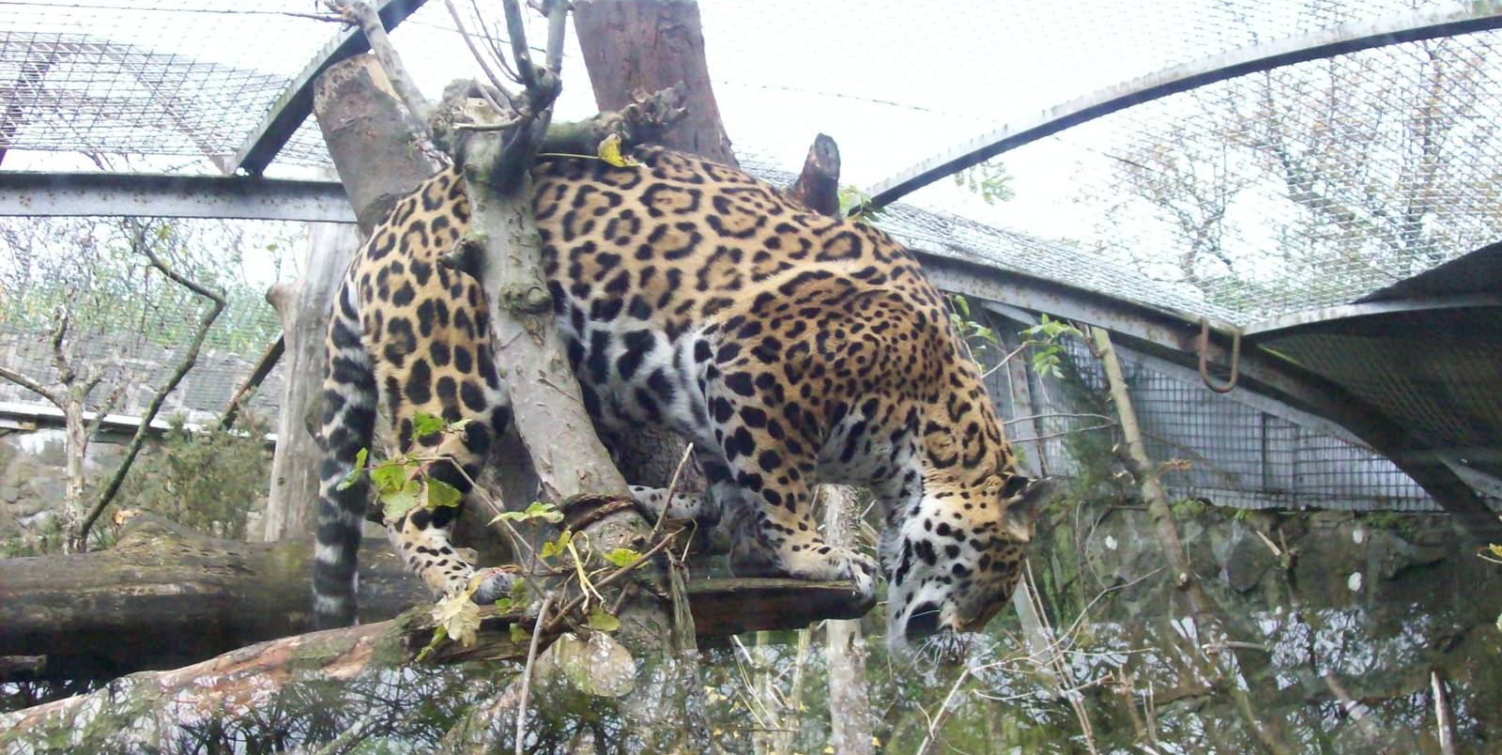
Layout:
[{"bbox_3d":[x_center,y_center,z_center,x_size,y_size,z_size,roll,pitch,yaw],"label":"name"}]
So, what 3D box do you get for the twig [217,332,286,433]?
[{"bbox_3d":[-1.229,0.013,4.800,0.030,0.290,0.030,36,0,0],"label":"twig"}]

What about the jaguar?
[{"bbox_3d":[-0.110,0.028,3.050,1.140,0.780,0.460,0,-3,0],"label":"jaguar"}]

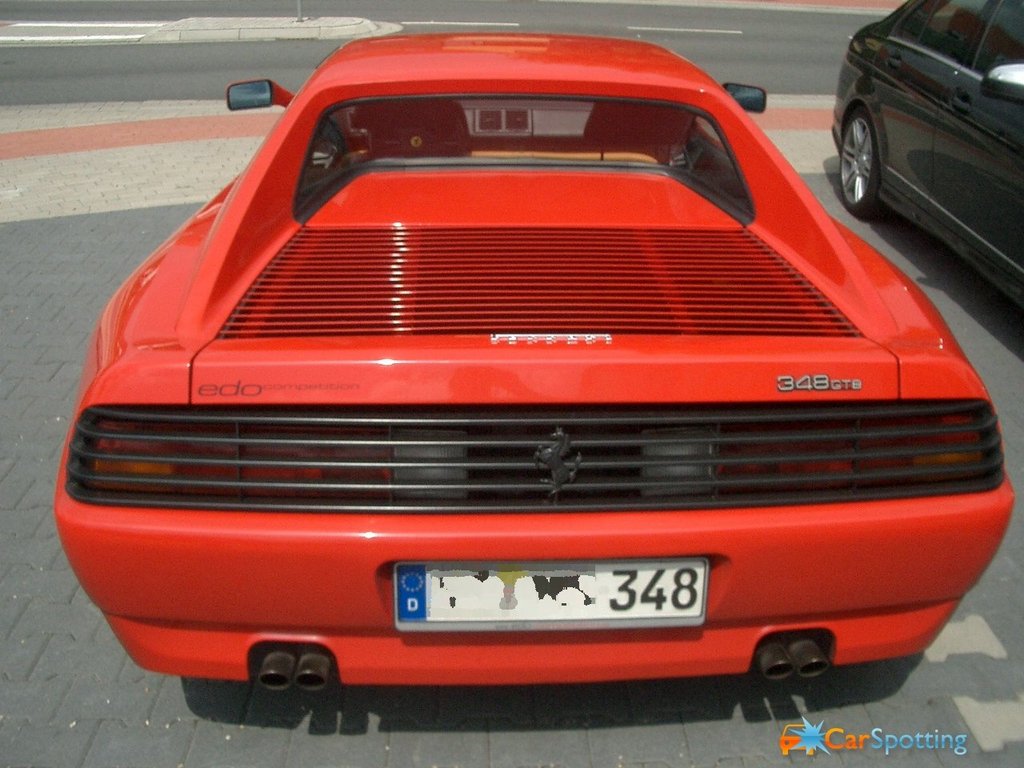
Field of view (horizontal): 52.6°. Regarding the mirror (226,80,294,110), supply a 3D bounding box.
[{"bbox_3d":[-0.900,-1.084,3.872,0.270,0.113,0.150,0,25,-3],"label":"mirror"}]

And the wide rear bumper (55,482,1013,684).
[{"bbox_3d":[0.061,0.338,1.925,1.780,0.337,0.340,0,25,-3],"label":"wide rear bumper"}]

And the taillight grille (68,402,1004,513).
[{"bbox_3d":[0.065,0.117,1.816,1.690,0.175,0.140,0,25,-3],"label":"taillight grille"}]

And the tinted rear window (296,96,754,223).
[{"bbox_3d":[0.024,-0.564,2.590,1.050,0.215,0.511,0,25,-3],"label":"tinted rear window"}]

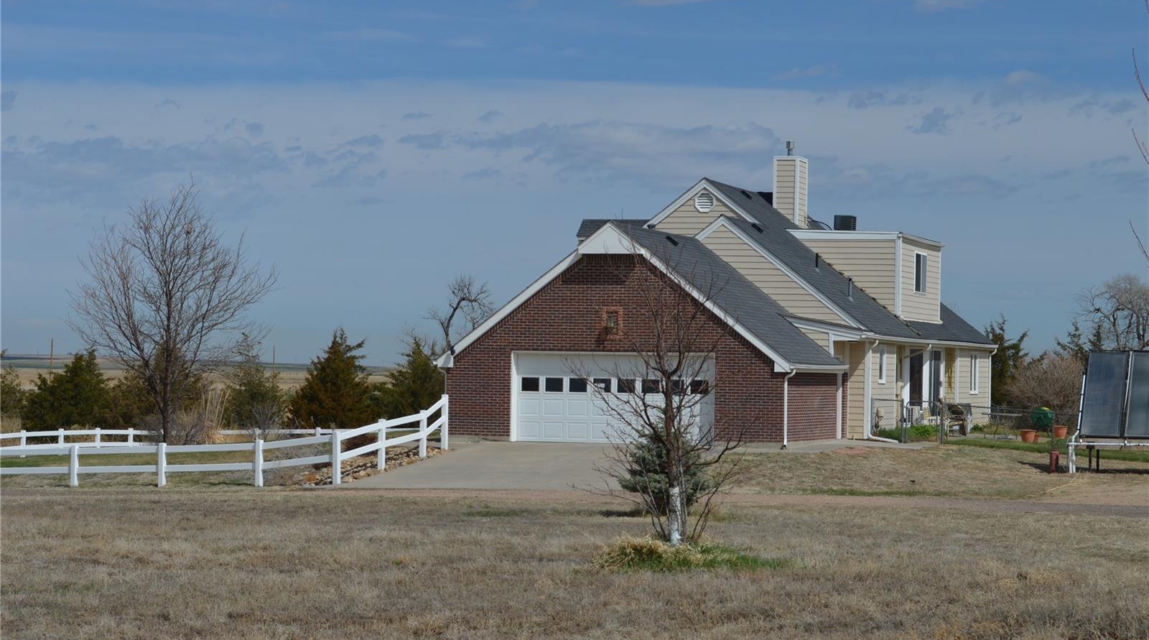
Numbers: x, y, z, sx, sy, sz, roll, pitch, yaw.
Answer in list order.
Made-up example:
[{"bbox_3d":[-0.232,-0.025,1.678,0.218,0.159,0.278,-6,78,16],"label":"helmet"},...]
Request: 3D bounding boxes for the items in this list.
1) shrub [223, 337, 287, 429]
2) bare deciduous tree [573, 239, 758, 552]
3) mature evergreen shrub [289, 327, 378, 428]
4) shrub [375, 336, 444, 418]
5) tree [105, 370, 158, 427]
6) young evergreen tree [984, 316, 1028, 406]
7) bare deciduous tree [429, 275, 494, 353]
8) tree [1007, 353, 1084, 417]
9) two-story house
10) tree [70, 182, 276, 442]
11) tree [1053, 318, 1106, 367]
[{"bbox_3d":[-11.335,2.450,92.500,2.250,3.750,2.200,1,-1,-7],"label":"shrub"},{"bbox_3d":[1.129,0.897,33.000,2.500,3.900,2.400,1,-1,0],"label":"bare deciduous tree"},{"bbox_3d":[-9.894,2.687,107.000,3.500,4.800,3.400,1,-1,0],"label":"mature evergreen shrub"},{"bbox_3d":[-6.142,2.622,99.000,2.850,3.900,2.700,1,-1,-4],"label":"shrub"},{"bbox_3d":[-17.642,3.505,104.000,2.200,3.000,2.200,1,-1,0],"label":"tree"},{"bbox_3d":[14.175,1.804,86.000,1.850,3.900,1.800,1,-1,9],"label":"young evergreen tree"},{"bbox_3d":[-4.745,1.740,110.000,4.300,7.400,4.000,1,-1,-2],"label":"bare deciduous tree"},{"bbox_3d":[14.324,2.201,79.000,2.500,2.400,2.400,1,-1,10],"label":"tree"},{"bbox_3d":[4.468,-0.837,71.926,10.500,7.900,24.600,1,-1,18],"label":"two-story house"},{"bbox_3d":[-12.446,-0.209,81.000,6.300,8.150,6.000,1,-1,0],"label":"tree"},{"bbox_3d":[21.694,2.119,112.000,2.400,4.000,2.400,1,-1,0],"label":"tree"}]

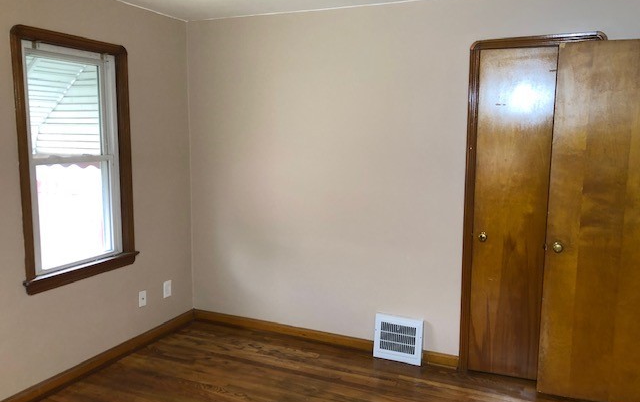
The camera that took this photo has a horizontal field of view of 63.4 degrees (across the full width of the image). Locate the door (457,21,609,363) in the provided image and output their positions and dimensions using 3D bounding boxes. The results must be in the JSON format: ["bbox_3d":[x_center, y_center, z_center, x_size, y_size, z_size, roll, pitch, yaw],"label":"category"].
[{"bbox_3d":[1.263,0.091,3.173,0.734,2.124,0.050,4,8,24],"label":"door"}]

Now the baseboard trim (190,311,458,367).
[{"bbox_3d":[-0.070,1.011,3.873,2.156,0.099,0.025,4,8,24],"label":"baseboard trim"}]

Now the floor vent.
[{"bbox_3d":[0.544,0.949,3.567,0.333,0.310,0.062,4,8,24],"label":"floor vent"}]

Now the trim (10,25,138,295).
[{"bbox_3d":[-1.465,-0.247,3.163,0.070,1.477,0.865,4,8,24],"label":"trim"}]

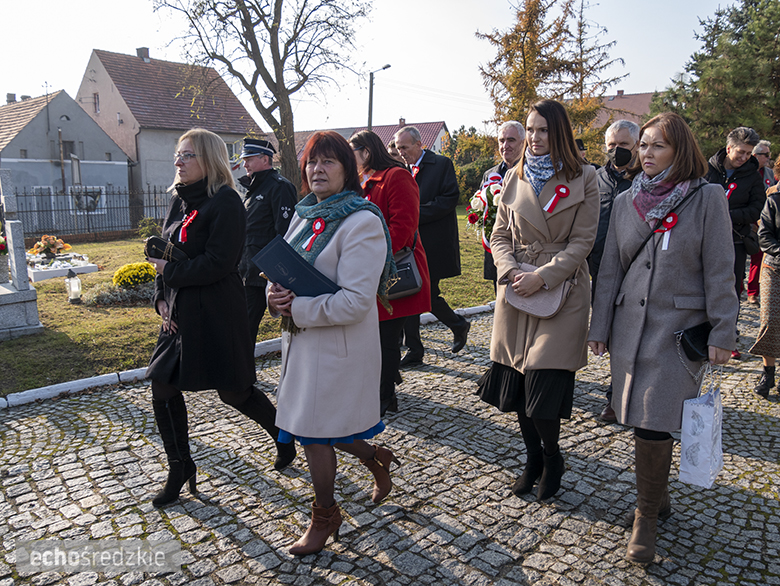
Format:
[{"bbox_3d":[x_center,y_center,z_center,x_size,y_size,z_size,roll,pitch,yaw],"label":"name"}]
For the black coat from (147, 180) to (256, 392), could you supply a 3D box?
[{"bbox_3d":[-0.843,-0.047,3.075,0.450,0.930,0.470,-7,13,-33],"label":"black coat"}]

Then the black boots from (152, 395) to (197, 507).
[{"bbox_3d":[-0.959,0.694,3.000,0.240,0.470,0.120,-7,13,-39],"label":"black boots"}]

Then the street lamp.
[{"bbox_3d":[-0.650,-10.145,41.844,1.500,7.600,0.350,3,11,14],"label":"street lamp"}]

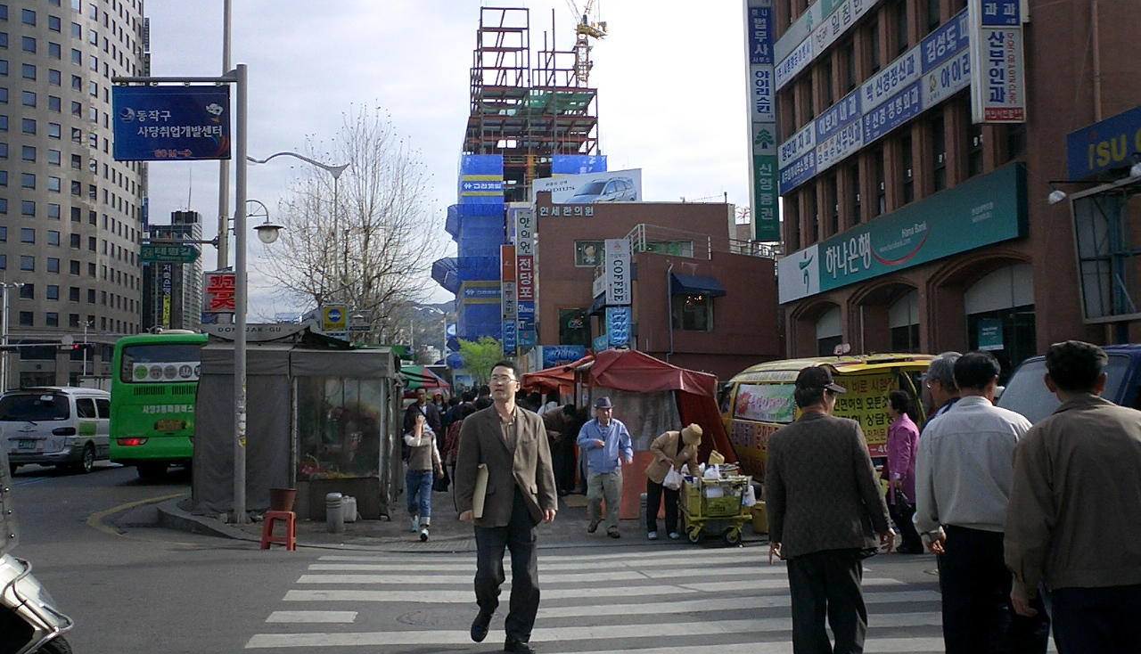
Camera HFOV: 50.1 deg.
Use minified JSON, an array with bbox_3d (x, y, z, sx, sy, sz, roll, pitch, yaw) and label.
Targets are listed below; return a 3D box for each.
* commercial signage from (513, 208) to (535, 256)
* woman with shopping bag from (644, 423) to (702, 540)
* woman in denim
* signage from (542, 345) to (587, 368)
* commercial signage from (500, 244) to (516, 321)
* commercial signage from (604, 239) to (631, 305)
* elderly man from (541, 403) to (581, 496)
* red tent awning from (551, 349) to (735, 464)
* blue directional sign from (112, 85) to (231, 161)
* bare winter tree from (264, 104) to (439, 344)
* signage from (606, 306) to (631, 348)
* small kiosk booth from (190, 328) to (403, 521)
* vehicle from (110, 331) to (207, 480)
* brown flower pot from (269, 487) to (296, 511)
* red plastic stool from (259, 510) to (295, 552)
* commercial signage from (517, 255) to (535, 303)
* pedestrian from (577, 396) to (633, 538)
[{"bbox_3d":[-1.825,-3.709,48.149,0.780,1.859,0.300,0,-4,-7],"label":"commercial signage"},{"bbox_3d":[1.192,1.786,14.273,0.620,1.350,0.500,-4,-5,45],"label":"woman with shopping bag"},{"bbox_3d":[-1.745,1.752,14.481,0.450,1.520,0.500,-1,-4,-3],"label":"woman in denim"},{"bbox_3d":[-0.251,1.076,43.124,1.600,0.849,0.250,0,-4,-7],"label":"signage"},{"bbox_3d":[-3.280,-2.271,64.149,0.772,3.953,0.300,0,-4,-7],"label":"commercial signage"},{"bbox_3d":[1.501,-1.707,38.649,0.800,2.110,0.300,0,-4,-7],"label":"commercial signage"},{"bbox_3d":[-0.176,1.985,19.857,0.650,1.460,0.520,-2,-4,21],"label":"elderly man"},{"bbox_3d":[0.947,1.046,16.100,2.150,1.420,2.100,0,-4,-7],"label":"red tent awning"},{"bbox_3d":[-5.167,-2.638,15.850,1.519,0.958,0.100,-1,-4,-3],"label":"blue directional sign"},{"bbox_3d":[-6.381,-1.346,36.000,5.100,10.314,5.000,0,-4,-7],"label":"bare winter tree"},{"bbox_3d":[1.783,0.001,45.149,0.904,1.431,0.300,0,-4,-7],"label":"signage"},{"bbox_3d":[-3.628,1.290,16.552,2.500,2.400,2.700,0,-4,-7],"label":"small kiosk booth"},{"bbox_3d":[-8.254,1.859,27.859,2.350,2.950,8.800,0,-4,-7],"label":"vehicle"},{"bbox_3d":[-3.207,1.917,13.607,0.285,0.240,0.285,0,-4,-5],"label":"brown flower pot"},{"bbox_3d":[-3.251,2.258,13.586,0.335,0.445,0.335,0,-4,-5],"label":"red plastic stool"},{"bbox_3d":[-2.137,-2.311,58.149,0.805,2.183,0.300,0,-4,-7],"label":"commercial signage"},{"bbox_3d":[0.393,1.611,14.286,0.570,1.599,0.420,0,-4,-13],"label":"pedestrian"}]

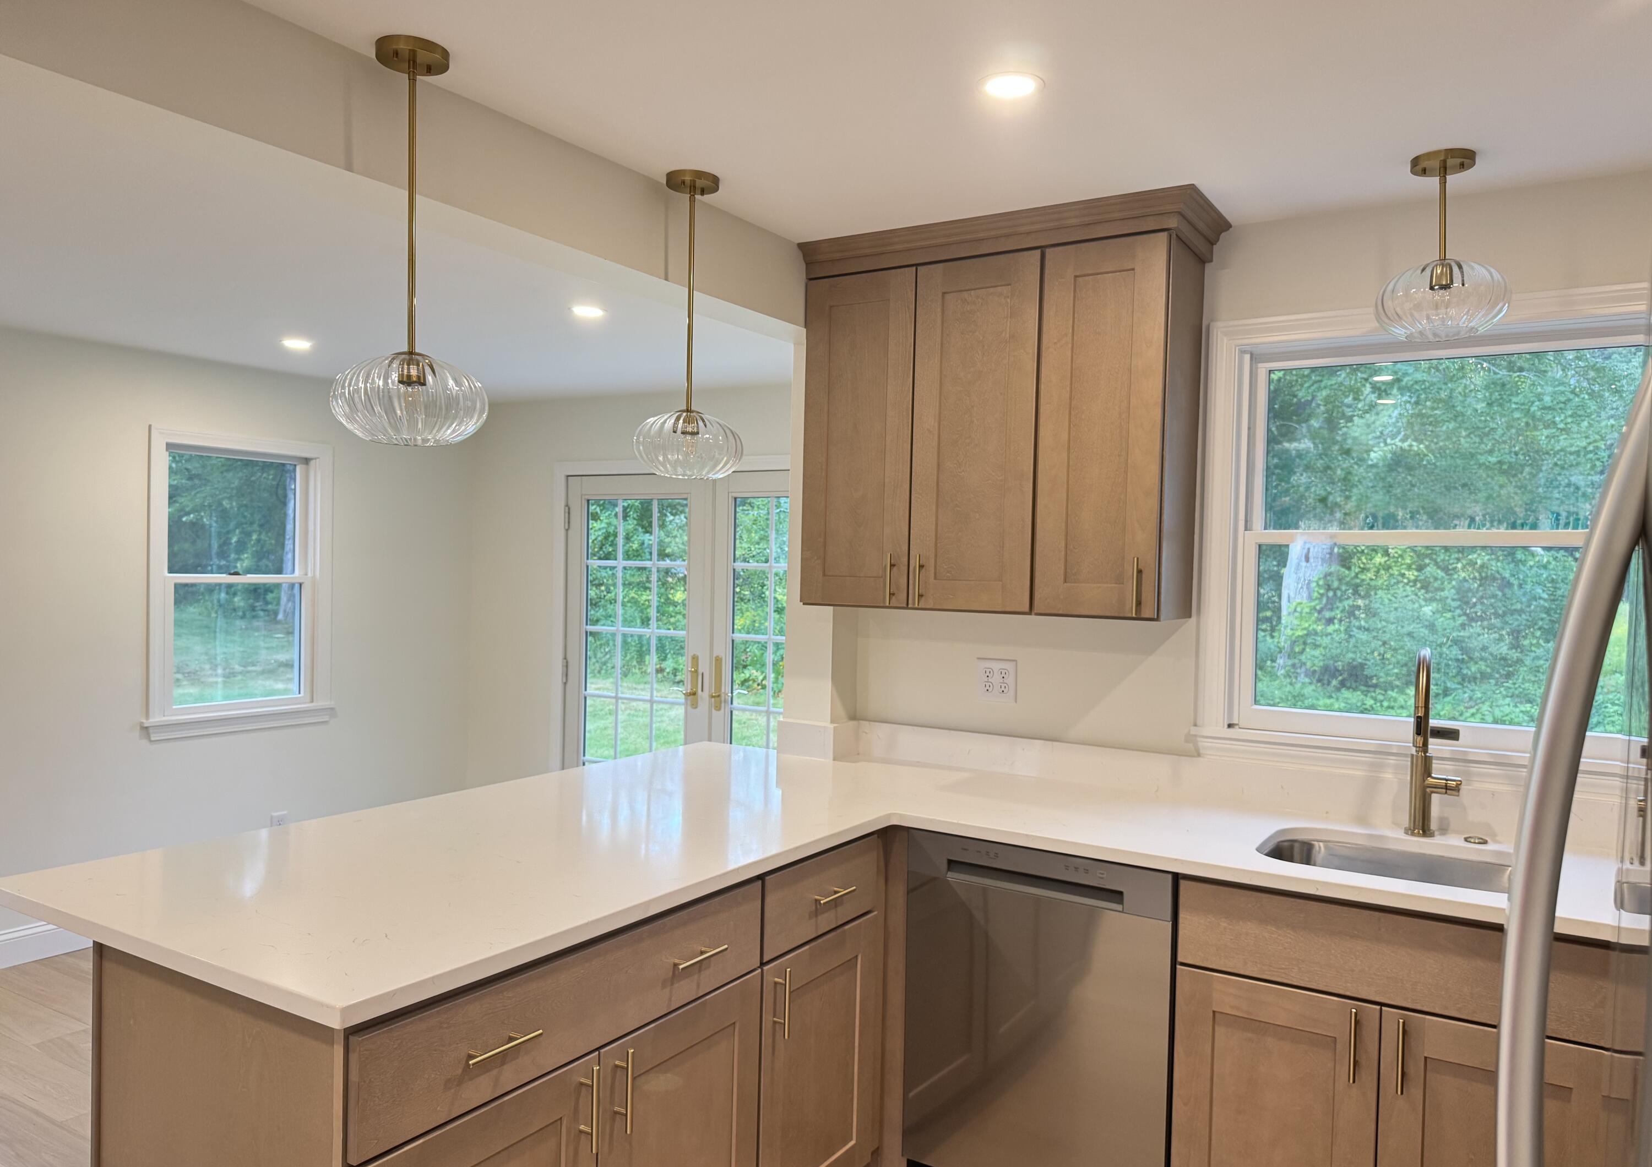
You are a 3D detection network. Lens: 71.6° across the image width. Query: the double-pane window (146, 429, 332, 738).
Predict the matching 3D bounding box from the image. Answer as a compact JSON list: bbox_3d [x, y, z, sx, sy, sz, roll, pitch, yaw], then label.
[{"bbox_3d":[-2.574,0.002,5.073,0.100,1.296,0.850,2,1,32],"label":"double-pane window"}]

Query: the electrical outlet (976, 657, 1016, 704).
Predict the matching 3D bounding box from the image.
[{"bbox_3d":[0.479,0.273,3.221,0.119,0.118,0.010,2,1,32],"label":"electrical outlet"}]

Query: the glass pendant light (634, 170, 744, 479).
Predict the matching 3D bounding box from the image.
[{"bbox_3d":[-0.309,-0.584,2.616,0.250,0.679,0.250,1,1,0],"label":"glass pendant light"}]

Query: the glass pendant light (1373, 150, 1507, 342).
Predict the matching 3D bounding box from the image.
[{"bbox_3d":[1.282,-0.701,2.387,0.250,0.366,0.250,2,1,32],"label":"glass pendant light"}]

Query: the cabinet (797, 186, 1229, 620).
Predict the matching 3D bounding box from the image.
[{"bbox_3d":[0.460,-0.419,3.017,1.063,0.989,0.368,2,1,32],"label":"cabinet"}]

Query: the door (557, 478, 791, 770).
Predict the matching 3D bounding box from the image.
[{"bbox_3d":[-0.544,0.470,5.421,1.833,1.990,0.070,2,1,30],"label":"door"}]

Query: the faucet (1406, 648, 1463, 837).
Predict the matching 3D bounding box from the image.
[{"bbox_3d":[1.303,0.350,2.462,0.110,0.420,0.250,2,1,30],"label":"faucet"}]

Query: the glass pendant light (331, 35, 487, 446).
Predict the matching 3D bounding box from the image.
[{"bbox_3d":[-0.719,-0.583,1.986,0.253,0.674,0.253,2,1,32],"label":"glass pendant light"}]

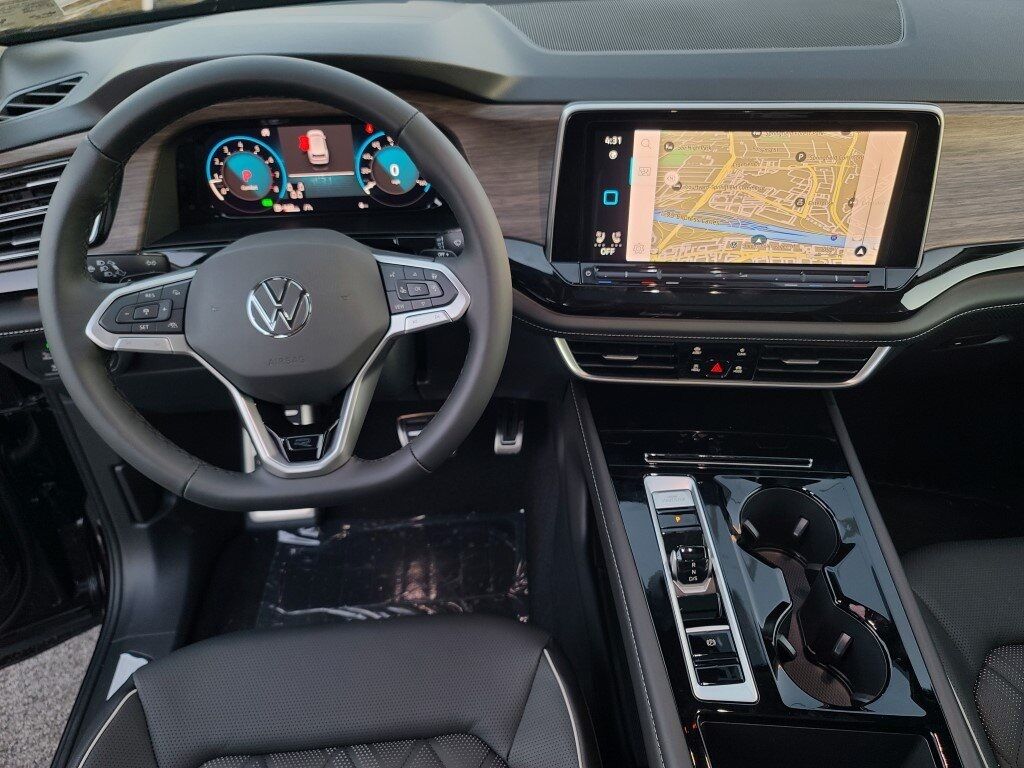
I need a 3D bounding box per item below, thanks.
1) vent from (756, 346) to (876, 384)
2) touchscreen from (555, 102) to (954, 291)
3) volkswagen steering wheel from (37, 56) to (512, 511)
[{"bbox_3d":[0.312,-0.025,0.762,0.125,0.045,0.032,1,32,1],"label":"vent"},{"bbox_3d":[0.215,-0.176,0.706,0.350,0.172,0.035,2,29,4],"label":"touchscreen"},{"bbox_3d":[-0.186,-0.073,0.613,0.372,0.364,0.080,-6,13,-3],"label":"volkswagen steering wheel"}]

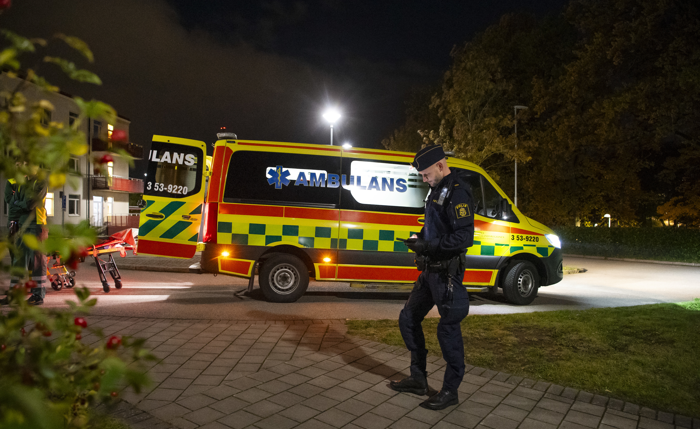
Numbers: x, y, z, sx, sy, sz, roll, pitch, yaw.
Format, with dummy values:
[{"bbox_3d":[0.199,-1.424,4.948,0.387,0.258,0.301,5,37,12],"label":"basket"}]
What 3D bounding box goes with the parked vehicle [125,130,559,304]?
[{"bbox_3d":[0.335,0.063,7.721,6.560,2.480,2.080,3,-1,-11],"label":"parked vehicle"}]

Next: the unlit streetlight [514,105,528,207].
[{"bbox_3d":[7.700,-1.600,21.000,0.620,6.500,0.300,0,0,0],"label":"unlit streetlight"}]

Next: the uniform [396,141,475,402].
[{"bbox_3d":[0.600,0.410,3.300,0.600,1.800,0.550,0,0,-13],"label":"uniform"}]

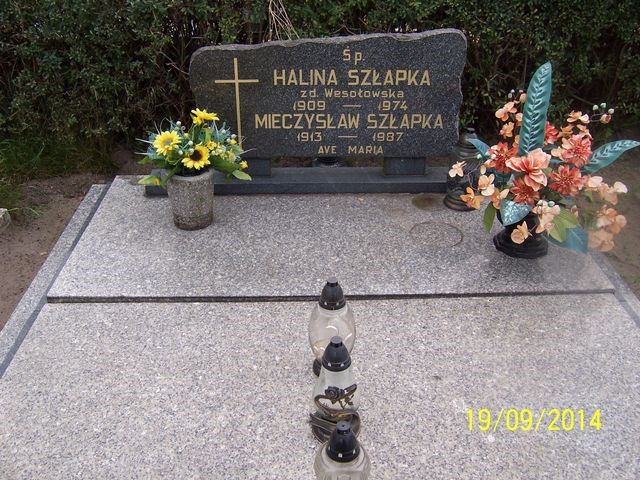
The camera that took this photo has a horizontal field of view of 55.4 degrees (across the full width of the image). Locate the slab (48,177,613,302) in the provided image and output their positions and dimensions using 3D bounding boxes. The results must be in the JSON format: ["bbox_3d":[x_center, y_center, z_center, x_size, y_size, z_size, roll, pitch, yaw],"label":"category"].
[{"bbox_3d":[0.033,-0.038,2.171,1.705,0.035,0.782,-1,33,-1],"label":"slab"}]

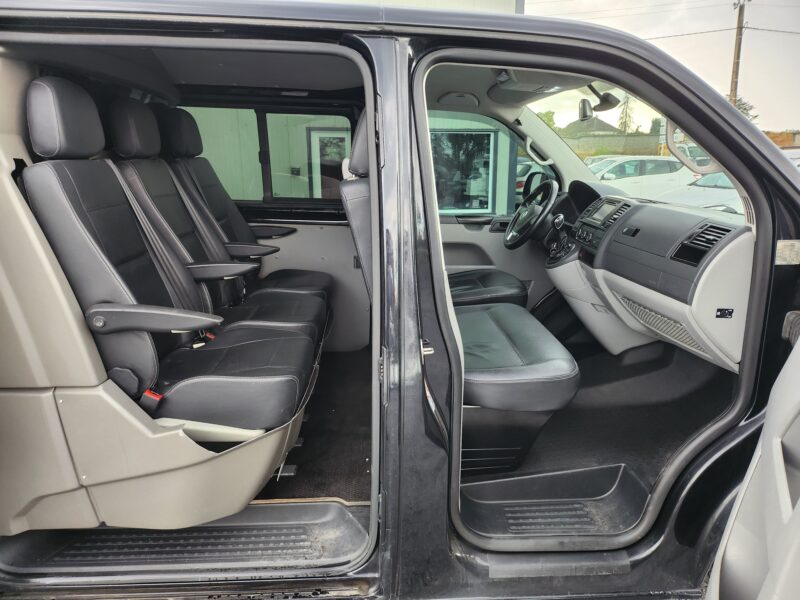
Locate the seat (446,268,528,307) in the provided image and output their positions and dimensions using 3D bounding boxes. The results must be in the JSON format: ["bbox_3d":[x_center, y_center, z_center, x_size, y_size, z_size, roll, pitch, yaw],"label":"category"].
[{"bbox_3d":[0.212,-0.343,2.593,0.690,0.970,0.520,-1,15,-3],"label":"seat"}]

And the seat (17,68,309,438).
[{"bbox_3d":[-0.669,-0.141,1.745,0.760,1.055,0.530,-1,15,-3],"label":"seat"}]

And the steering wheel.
[{"bbox_3d":[0.617,-0.401,2.630,0.110,0.385,0.385,33,11,-11],"label":"steering wheel"}]

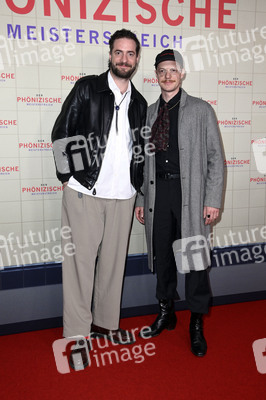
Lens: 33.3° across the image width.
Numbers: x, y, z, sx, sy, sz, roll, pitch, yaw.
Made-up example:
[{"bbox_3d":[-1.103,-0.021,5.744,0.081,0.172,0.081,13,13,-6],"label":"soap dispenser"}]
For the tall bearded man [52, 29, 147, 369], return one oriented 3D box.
[{"bbox_3d":[-0.186,-0.011,2.576,0.570,1.860,0.430,-4,10,-25],"label":"tall bearded man"}]

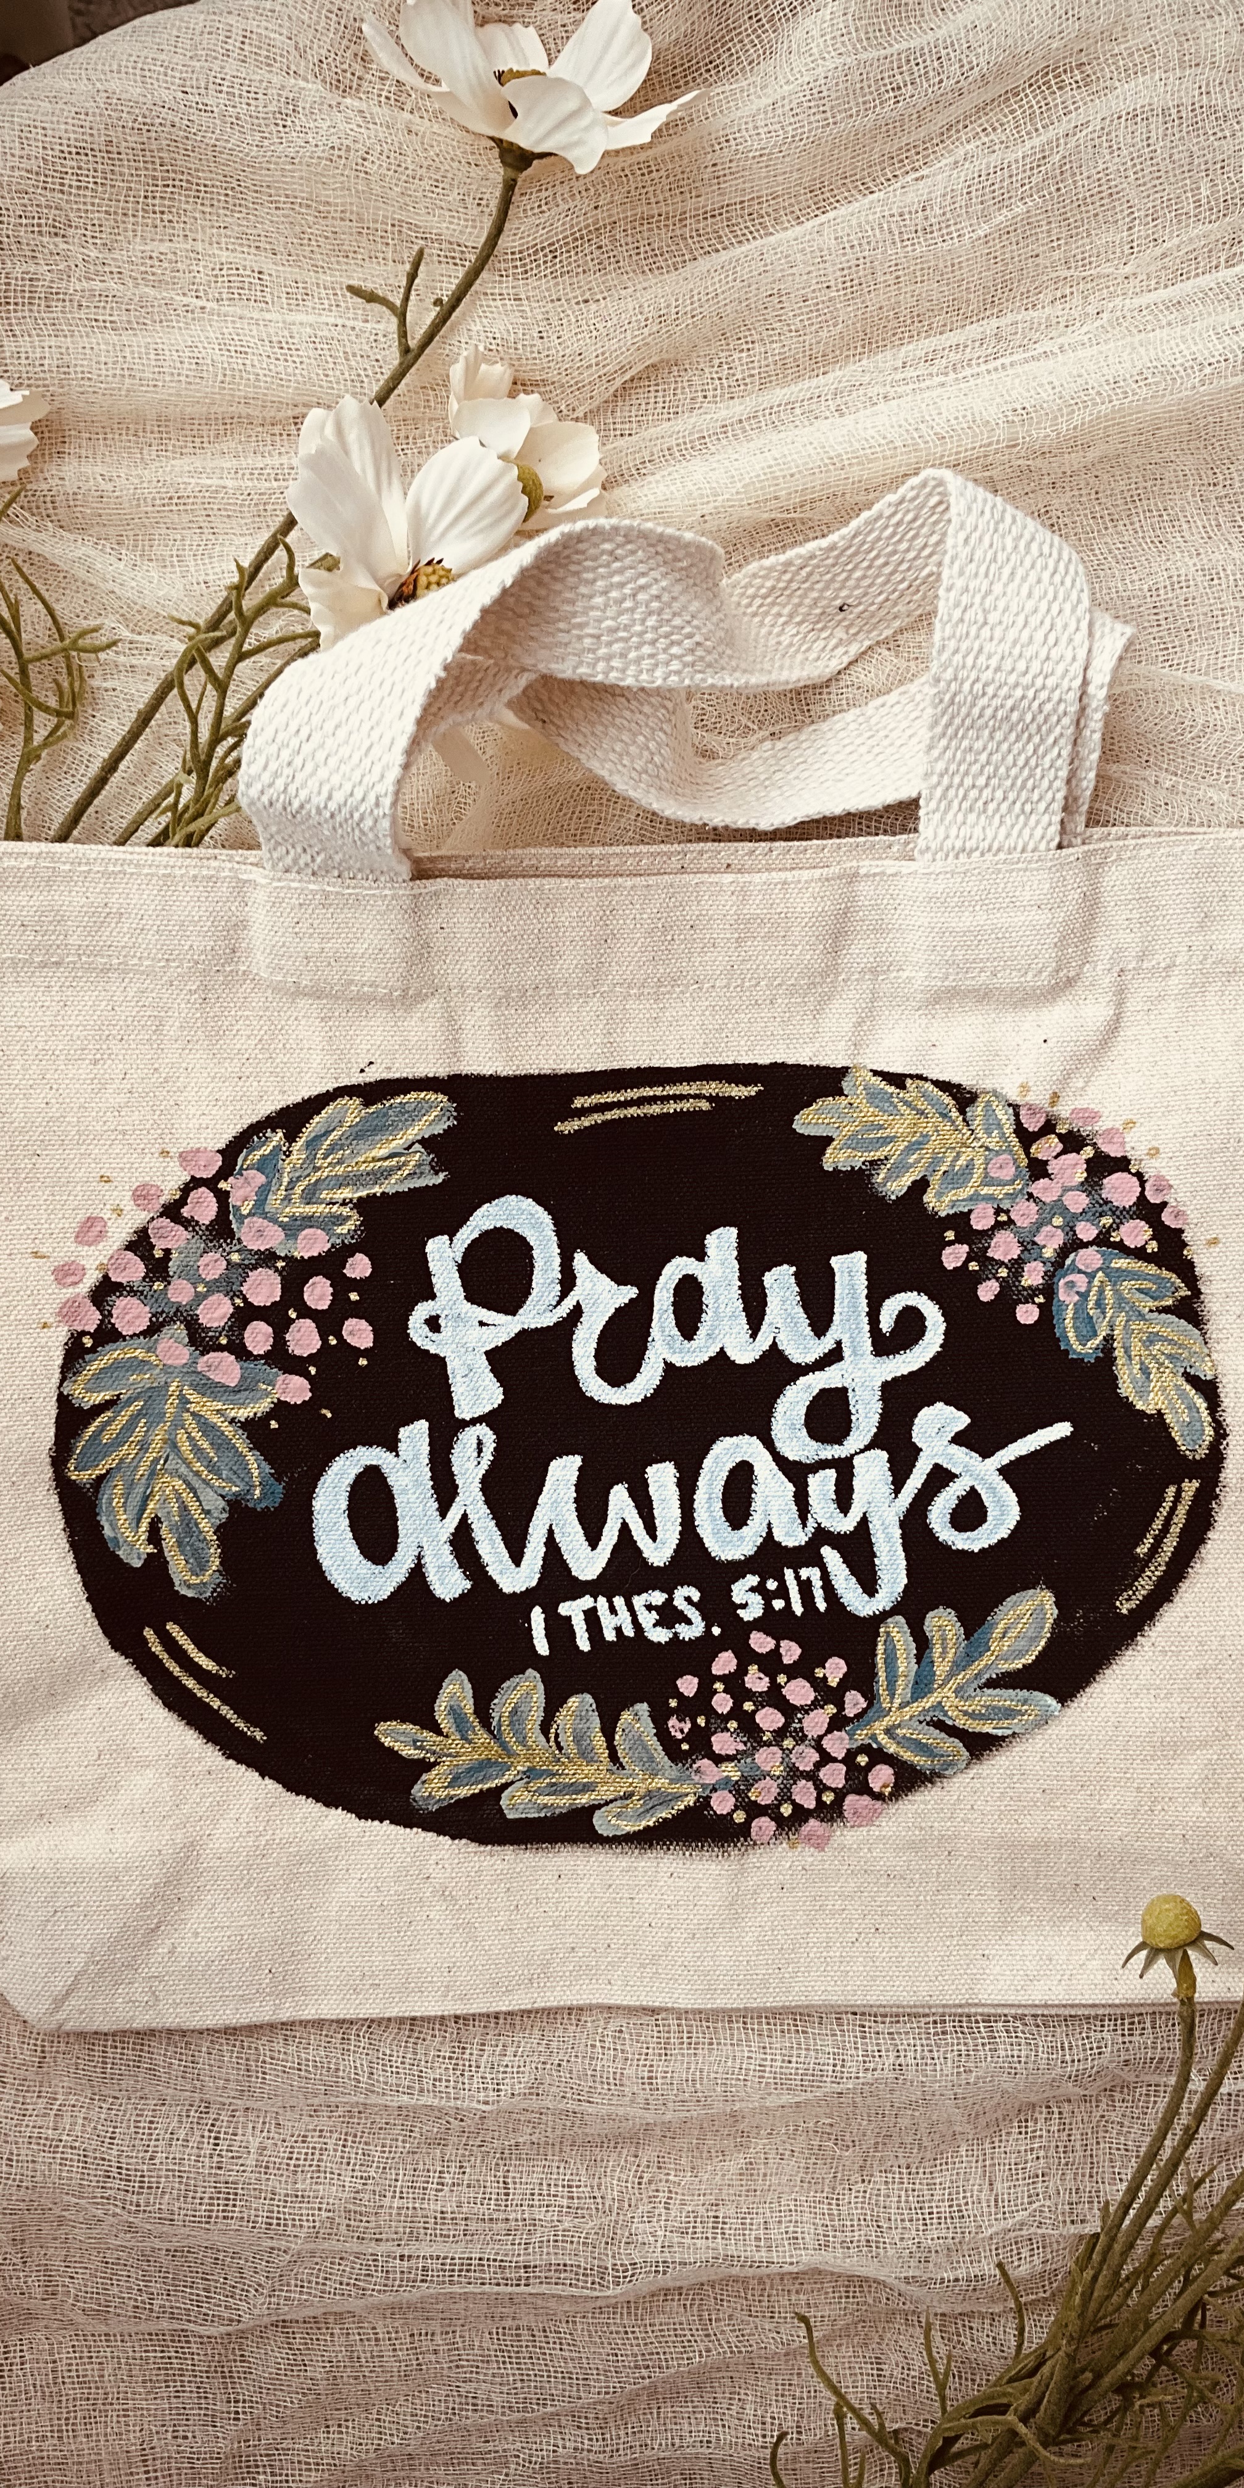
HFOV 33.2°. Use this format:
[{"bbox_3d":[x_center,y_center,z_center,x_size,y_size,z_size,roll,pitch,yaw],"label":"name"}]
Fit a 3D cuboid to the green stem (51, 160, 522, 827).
[{"bbox_3d":[-0.061,-0.136,0.380,0.021,0.015,0.148,34,92,0],"label":"green stem"}]

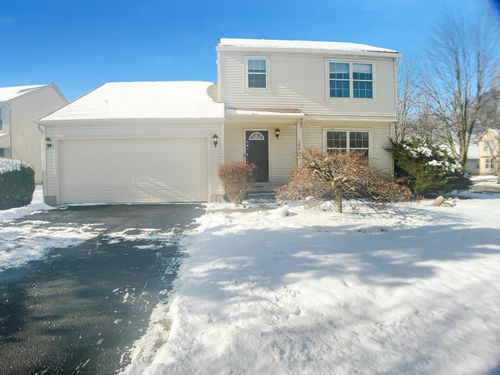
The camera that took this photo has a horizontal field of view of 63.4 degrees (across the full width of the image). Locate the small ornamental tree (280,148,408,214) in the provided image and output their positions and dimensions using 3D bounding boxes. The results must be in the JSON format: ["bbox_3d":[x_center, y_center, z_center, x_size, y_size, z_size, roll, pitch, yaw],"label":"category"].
[{"bbox_3d":[2.520,-0.189,10.900,3.400,1.700,2.900,-1,2,0],"label":"small ornamental tree"}]

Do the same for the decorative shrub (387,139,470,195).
[{"bbox_3d":[6.886,-0.810,15.600,3.150,2.100,2.700,-1,2,0],"label":"decorative shrub"}]

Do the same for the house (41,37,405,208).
[{"bbox_3d":[-0.850,-3.400,18.200,12.600,7.500,10.300,-1,2,-5],"label":"house"}]

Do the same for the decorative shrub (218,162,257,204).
[{"bbox_3d":[-0.408,-0.131,13.200,1.220,1.360,1.200,-1,2,0],"label":"decorative shrub"}]

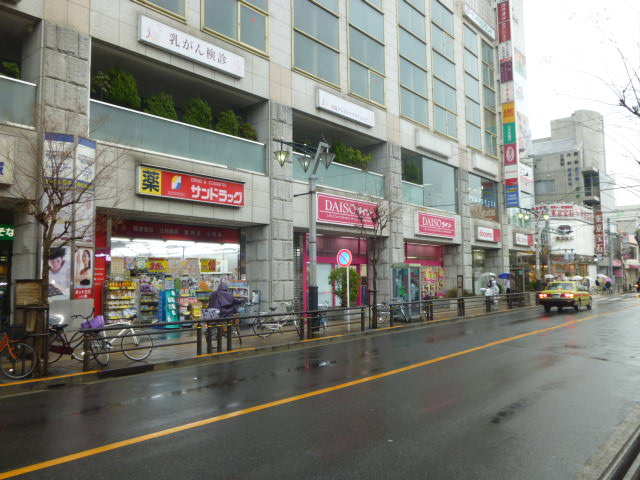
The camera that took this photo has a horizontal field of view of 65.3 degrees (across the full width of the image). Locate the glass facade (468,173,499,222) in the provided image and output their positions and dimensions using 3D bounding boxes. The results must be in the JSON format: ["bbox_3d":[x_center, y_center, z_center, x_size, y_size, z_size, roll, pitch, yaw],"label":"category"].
[{"bbox_3d":[10.314,-2.564,31.384,0.200,2.703,4.417,-5,-6,41],"label":"glass facade"}]

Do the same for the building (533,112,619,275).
[{"bbox_3d":[28.851,-3.212,58.886,7.000,18.800,14.000,-5,-6,41],"label":"building"}]

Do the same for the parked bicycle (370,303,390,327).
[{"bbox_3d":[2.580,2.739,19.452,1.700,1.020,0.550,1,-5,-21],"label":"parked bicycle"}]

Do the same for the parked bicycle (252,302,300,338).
[{"bbox_3d":[-1.139,2.430,15.197,1.720,1.050,0.550,-1,-4,-2],"label":"parked bicycle"}]

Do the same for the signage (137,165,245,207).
[{"bbox_3d":[-3.726,-1.538,14.887,0.220,0.764,3.611,-5,-6,41],"label":"signage"}]

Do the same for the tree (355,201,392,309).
[{"bbox_3d":[1.865,0.938,17.492,1.400,4.300,1.400,-1,-4,0],"label":"tree"}]

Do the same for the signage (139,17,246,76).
[{"bbox_3d":[-3.801,-5.752,15.200,0.220,0.724,3.641,-5,-6,41],"label":"signage"}]

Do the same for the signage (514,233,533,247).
[{"bbox_3d":[14.418,-0.004,35.368,0.220,0.734,3.343,-5,-6,41],"label":"signage"}]

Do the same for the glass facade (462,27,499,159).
[{"bbox_3d":[11.013,-9.982,34.423,0.300,8.400,5.000,-5,-6,41],"label":"glass facade"}]

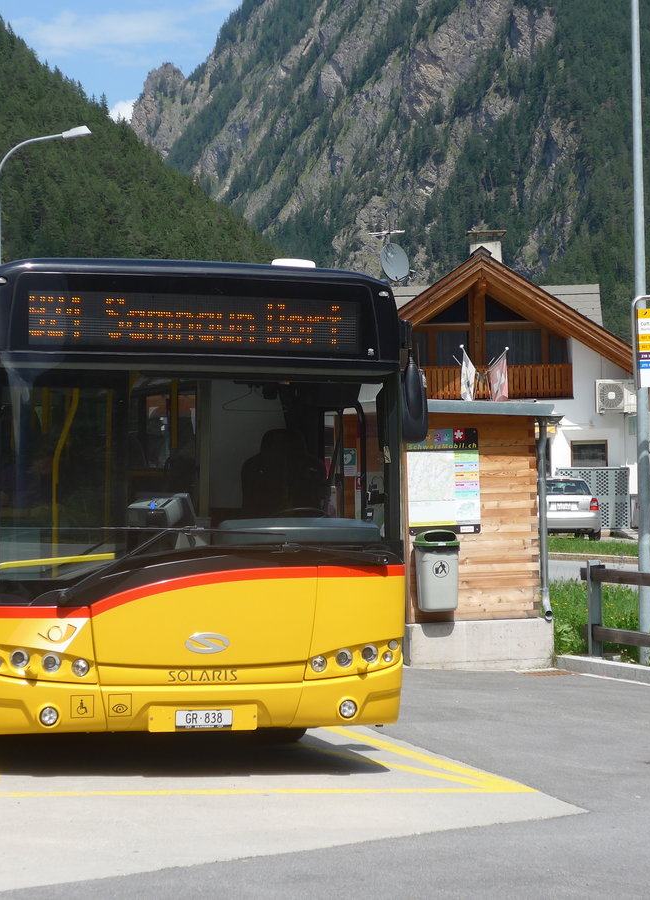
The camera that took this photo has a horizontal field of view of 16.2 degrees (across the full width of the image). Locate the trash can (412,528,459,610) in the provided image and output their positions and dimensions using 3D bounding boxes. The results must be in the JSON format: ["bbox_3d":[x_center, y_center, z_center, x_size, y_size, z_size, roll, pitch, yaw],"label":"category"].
[{"bbox_3d":[0.980,1.059,20.100,0.420,0.730,0.330,-1,0,-15],"label":"trash can"}]

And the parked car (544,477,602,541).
[{"bbox_3d":[5.319,1.347,53.819,1.750,1.440,4.500,-1,0,-2],"label":"parked car"}]

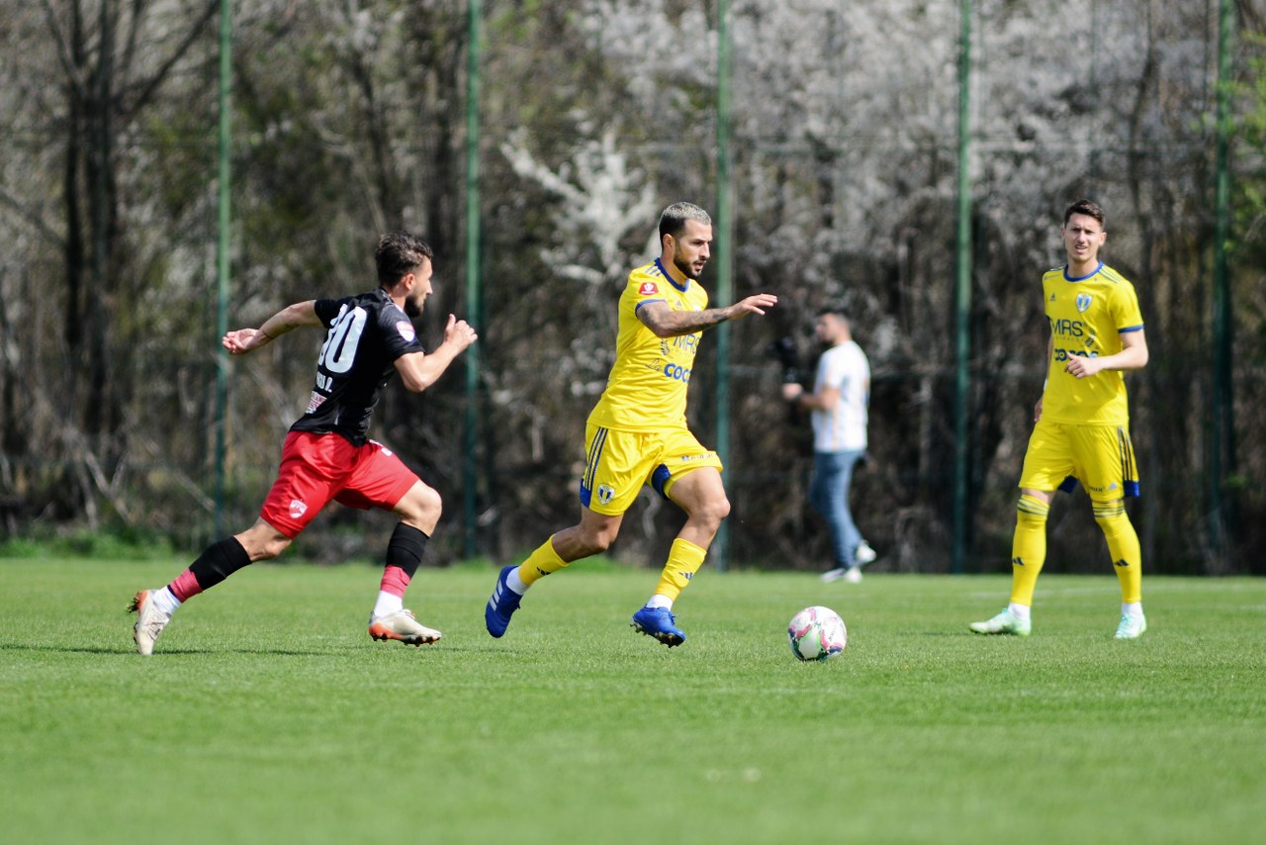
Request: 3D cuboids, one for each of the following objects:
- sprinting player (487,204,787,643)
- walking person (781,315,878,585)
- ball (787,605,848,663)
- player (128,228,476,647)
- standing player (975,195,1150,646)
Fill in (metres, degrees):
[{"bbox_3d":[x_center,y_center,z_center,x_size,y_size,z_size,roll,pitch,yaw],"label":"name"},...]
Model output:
[{"bbox_3d":[-0.006,0.010,40.800,1.100,1.720,0.700,0,0,28],"label":"sprinting player"},{"bbox_3d":[1.284,0.152,69.000,0.580,1.790,0.520,0,0,30],"label":"walking person"},{"bbox_3d":[0.690,0.796,39.400,0.220,0.220,0.220,1,0,0],"label":"ball"},{"bbox_3d":[-1.269,0.082,40.600,1.300,1.630,0.680,1,0,-18],"label":"player"},{"bbox_3d":[1.800,-0.008,44.500,0.680,1.860,0.500,0,0,32],"label":"standing player"}]

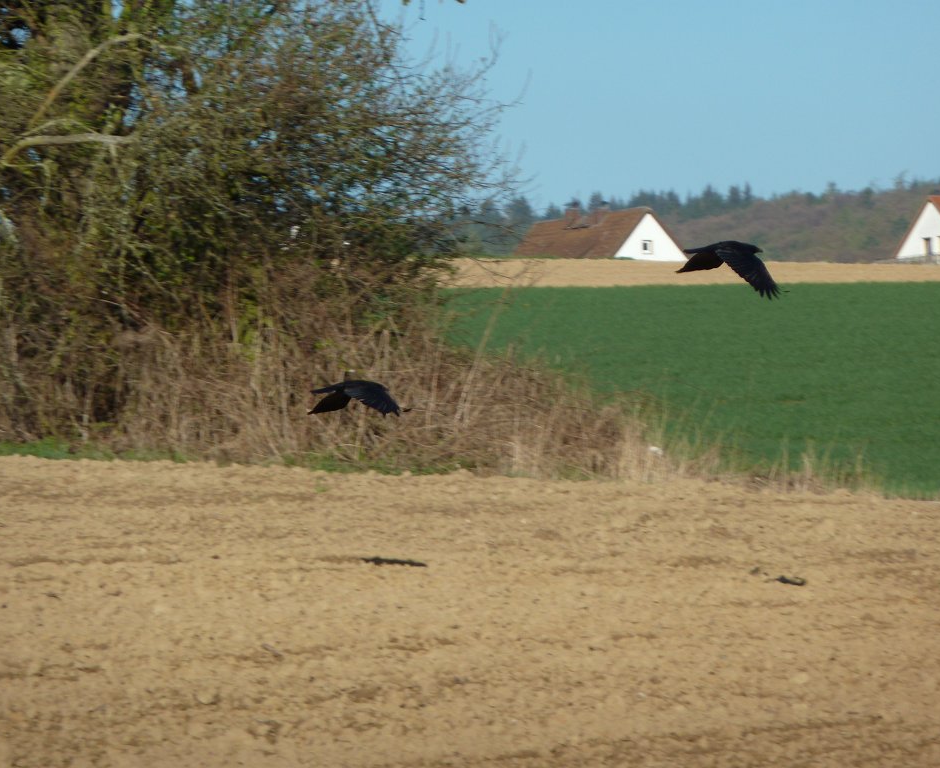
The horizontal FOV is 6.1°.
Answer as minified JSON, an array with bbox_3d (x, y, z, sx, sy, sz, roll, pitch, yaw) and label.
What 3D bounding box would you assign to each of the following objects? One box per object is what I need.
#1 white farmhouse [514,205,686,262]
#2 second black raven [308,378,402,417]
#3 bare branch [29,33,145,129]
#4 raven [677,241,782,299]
[{"bbox_3d":[9.192,-9.046,650.000,9.200,7.600,13.400,-1,-2,-38],"label":"white farmhouse"},{"bbox_3d":[-0.605,0.076,46.500,0.490,0.190,0.830,-1,1,-34],"label":"second black raven"},{"bbox_3d":[-2.506,-1.984,58.000,0.760,0.630,0.300,-3,-2,0],"label":"bare branch"},{"bbox_3d":[1.311,-0.581,45.000,0.500,0.250,0.800,-1,5,-37],"label":"raven"}]

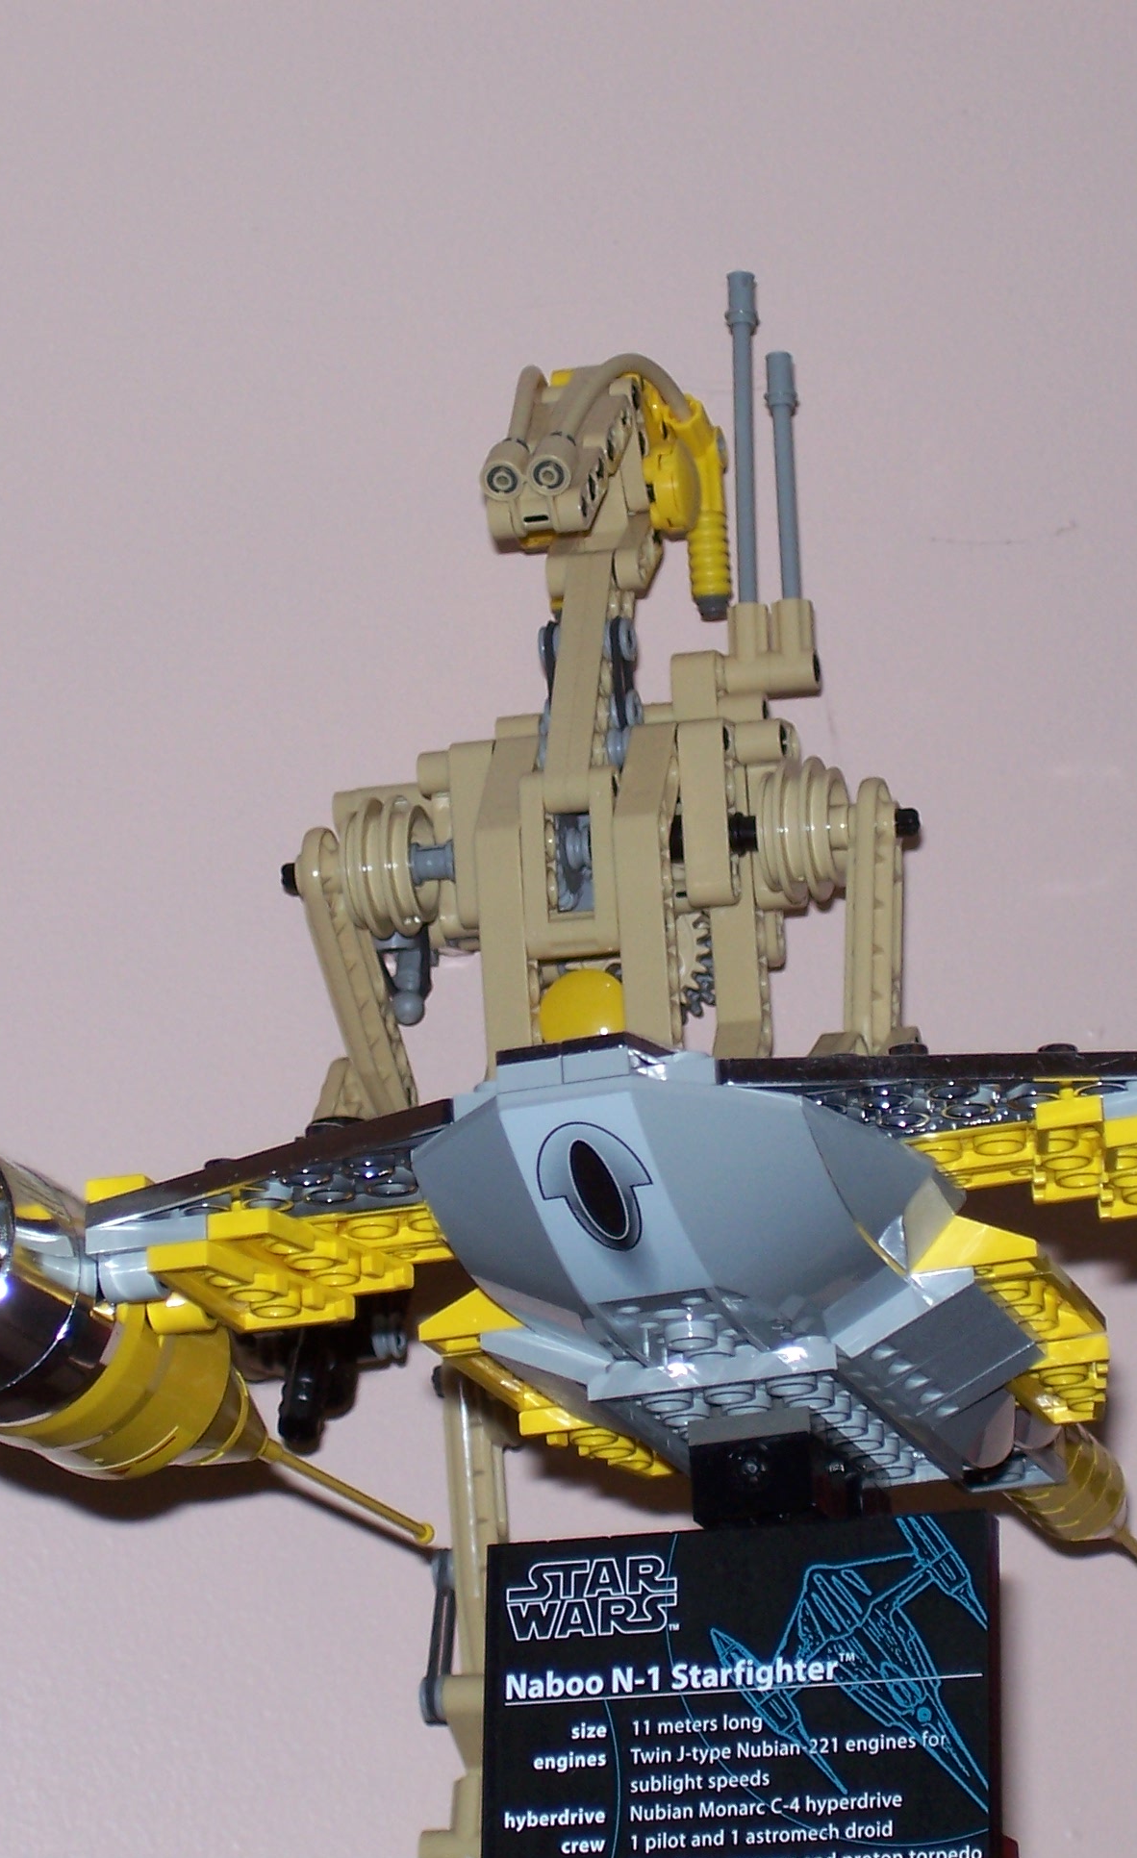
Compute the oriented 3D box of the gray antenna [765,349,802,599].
[{"bbox_3d":[0.038,-0.079,1.032,0.006,0.049,0.006,-7,-19,14],"label":"gray antenna"}]

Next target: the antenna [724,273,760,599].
[{"bbox_3d":[0.031,-0.086,1.037,0.006,0.066,0.006,0,-19,0],"label":"antenna"}]

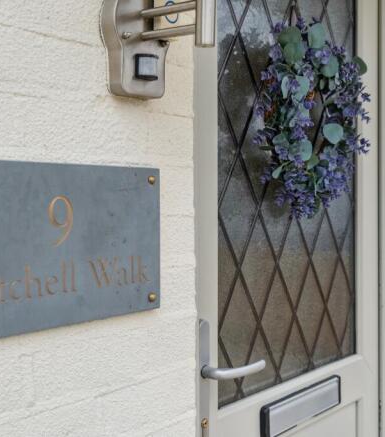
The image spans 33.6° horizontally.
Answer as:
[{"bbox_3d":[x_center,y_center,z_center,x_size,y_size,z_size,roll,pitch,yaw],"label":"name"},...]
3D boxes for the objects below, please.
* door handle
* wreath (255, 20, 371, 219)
[{"bbox_3d":[0.077,0.272,1.152,0.055,0.024,0.130,1,2,41],"label":"door handle"},{"bbox_3d":[0.267,-0.209,1.364,0.110,0.415,0.375,1,2,41],"label":"wreath"}]

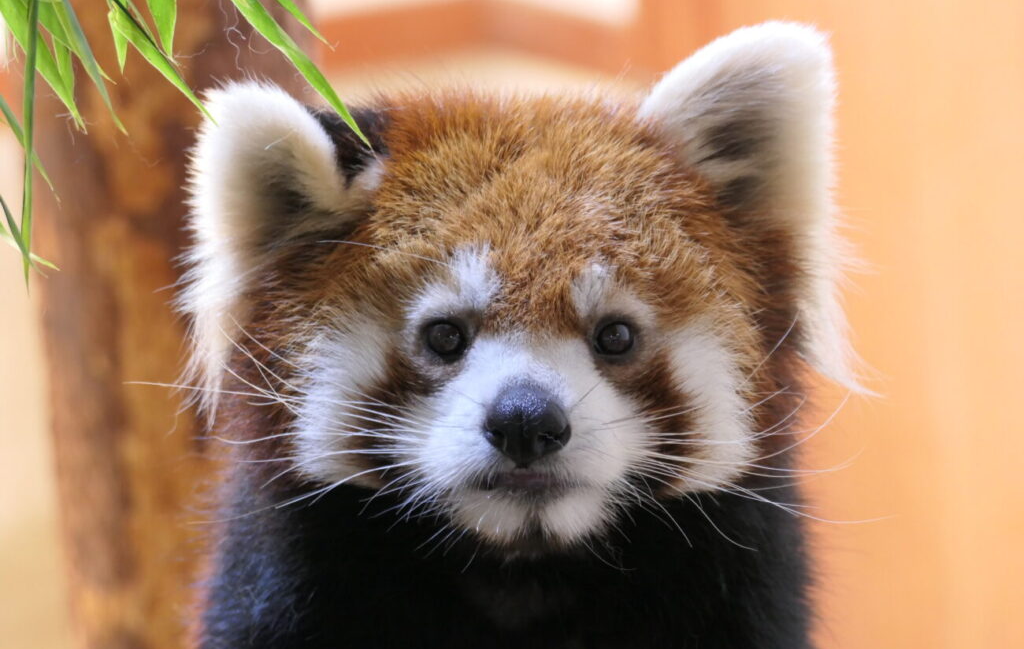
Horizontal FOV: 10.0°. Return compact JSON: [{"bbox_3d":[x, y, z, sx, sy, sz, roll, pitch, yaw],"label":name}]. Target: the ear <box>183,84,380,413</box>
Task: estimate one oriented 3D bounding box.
[{"bbox_3d":[-0.068,-0.023,1.720,0.059,0.098,0.050,0,0,11],"label":"ear"}]

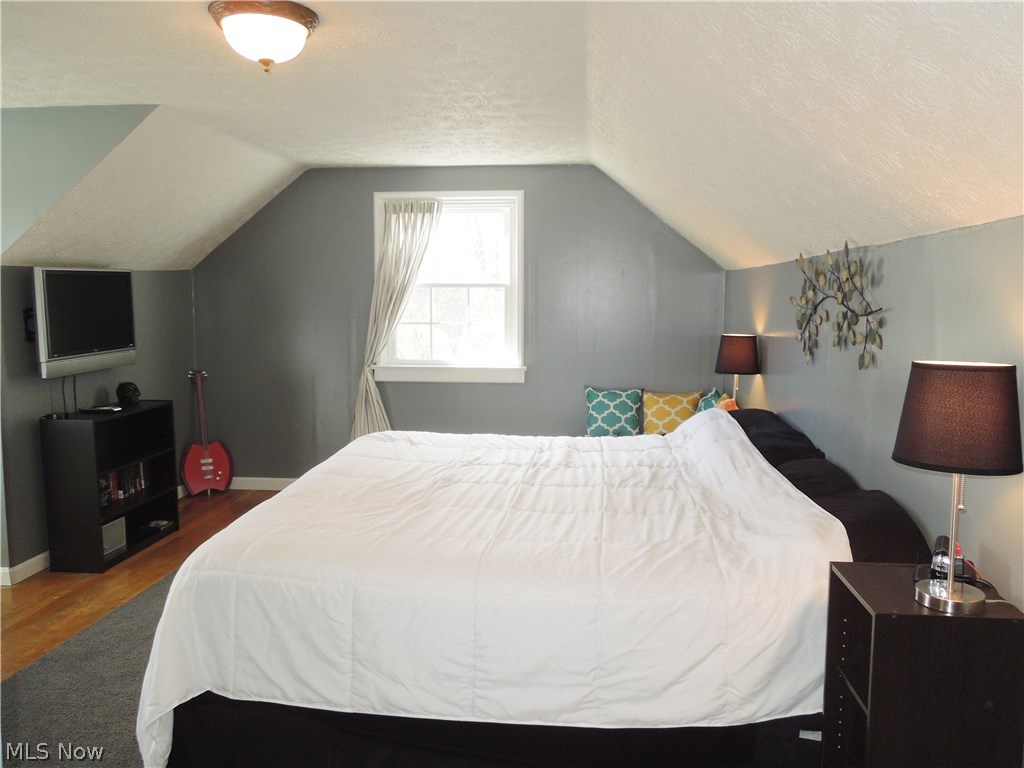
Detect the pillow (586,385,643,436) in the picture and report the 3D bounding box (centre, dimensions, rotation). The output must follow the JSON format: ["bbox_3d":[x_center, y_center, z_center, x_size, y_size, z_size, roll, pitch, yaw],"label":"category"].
[{"bbox_3d":[0.676,0.202,4.865,0.368,0.364,0.130,1,-5,5],"label":"pillow"}]

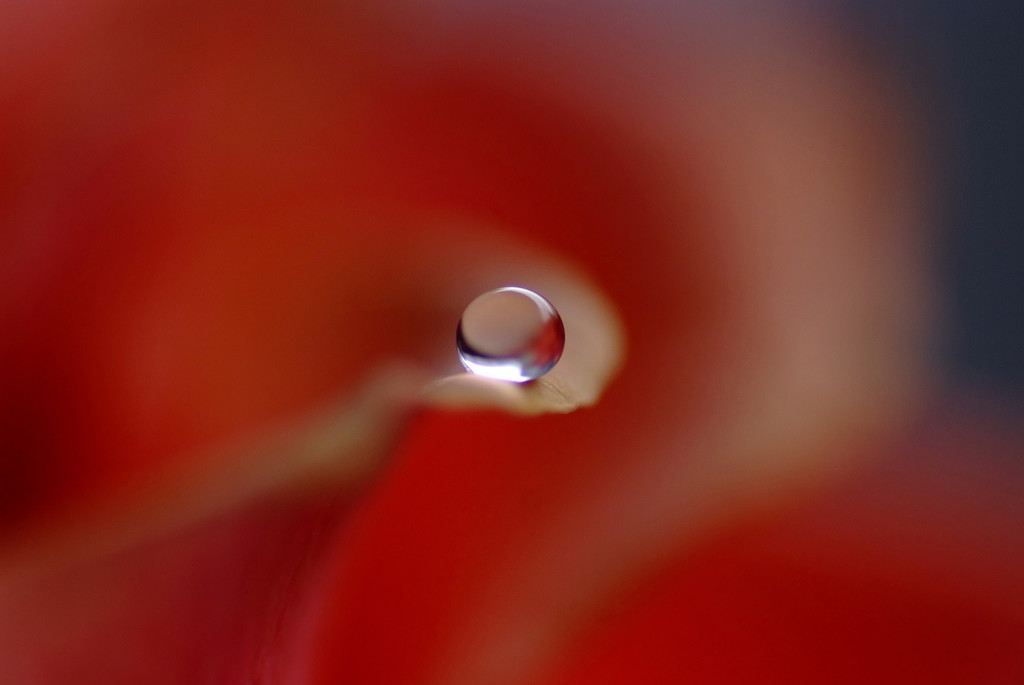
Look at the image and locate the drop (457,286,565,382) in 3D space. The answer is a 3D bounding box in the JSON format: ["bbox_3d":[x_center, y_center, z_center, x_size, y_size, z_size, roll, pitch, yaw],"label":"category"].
[{"bbox_3d":[0.000,0.000,0.110,0.003,0.003,0.003,0,11,0],"label":"drop"}]

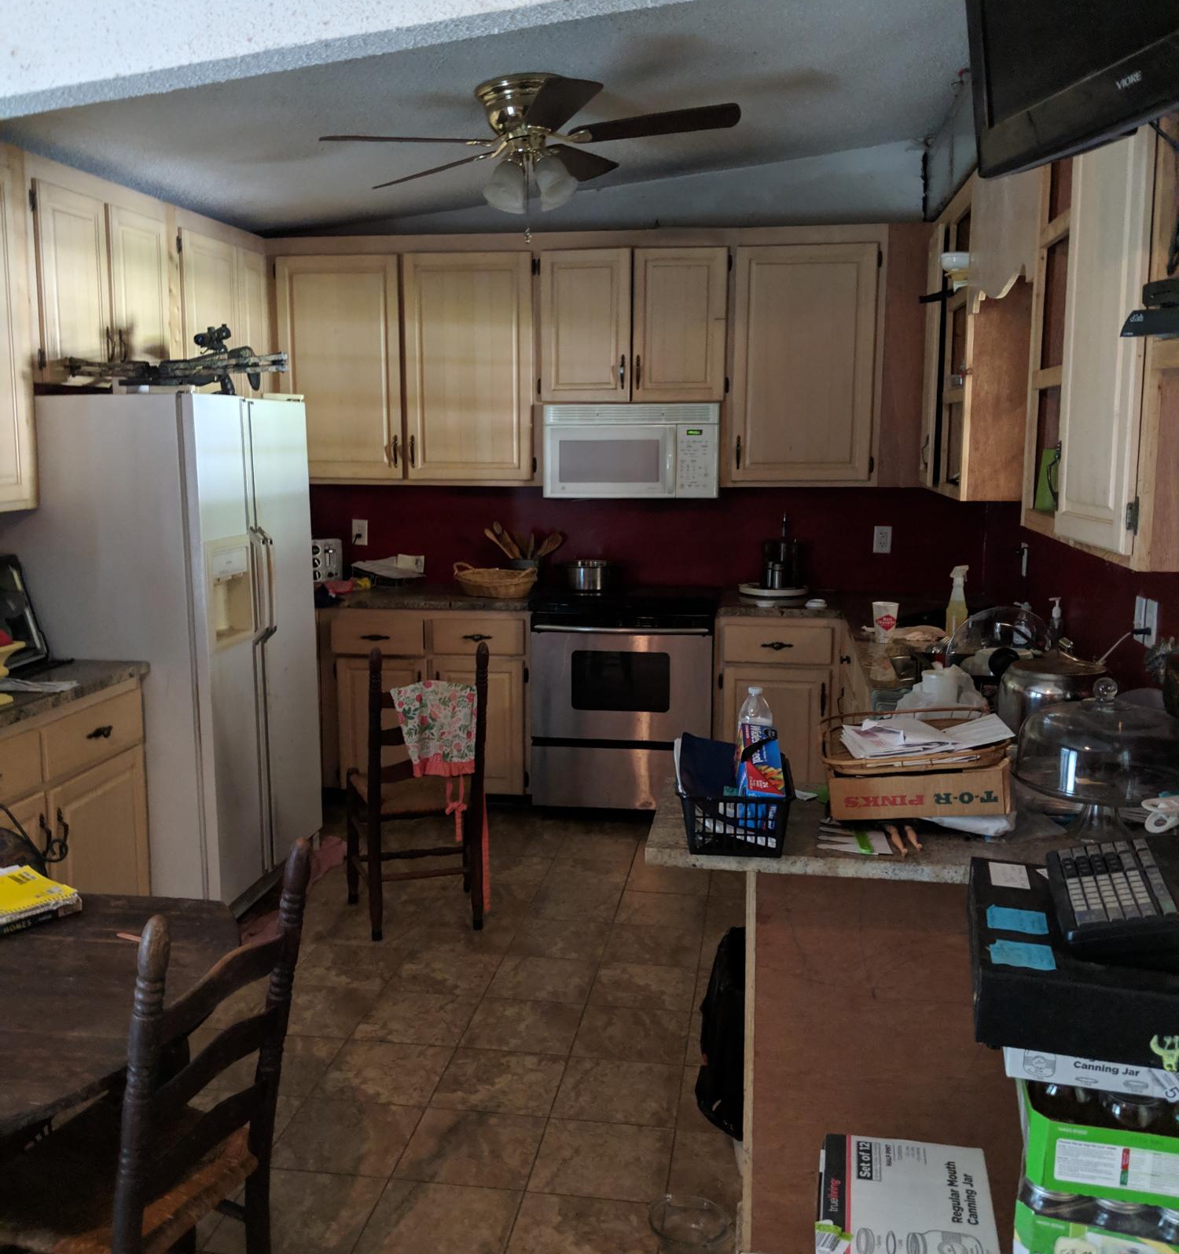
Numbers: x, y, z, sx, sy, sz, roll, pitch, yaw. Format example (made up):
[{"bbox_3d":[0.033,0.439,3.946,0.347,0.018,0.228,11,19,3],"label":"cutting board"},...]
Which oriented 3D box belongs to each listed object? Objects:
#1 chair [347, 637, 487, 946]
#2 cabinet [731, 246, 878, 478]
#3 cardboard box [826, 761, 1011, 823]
[{"bbox_3d":[-0.572,0.505,4.083,0.450,0.965,0.430,-3,9,-17],"label":"chair"},{"bbox_3d":[0.905,-1.098,5.191,0.590,0.975,0.325,1,10,9],"label":"cabinet"},{"bbox_3d":[0.631,0.271,2.390,0.315,0.092,0.360,-3,9,9],"label":"cardboard box"}]

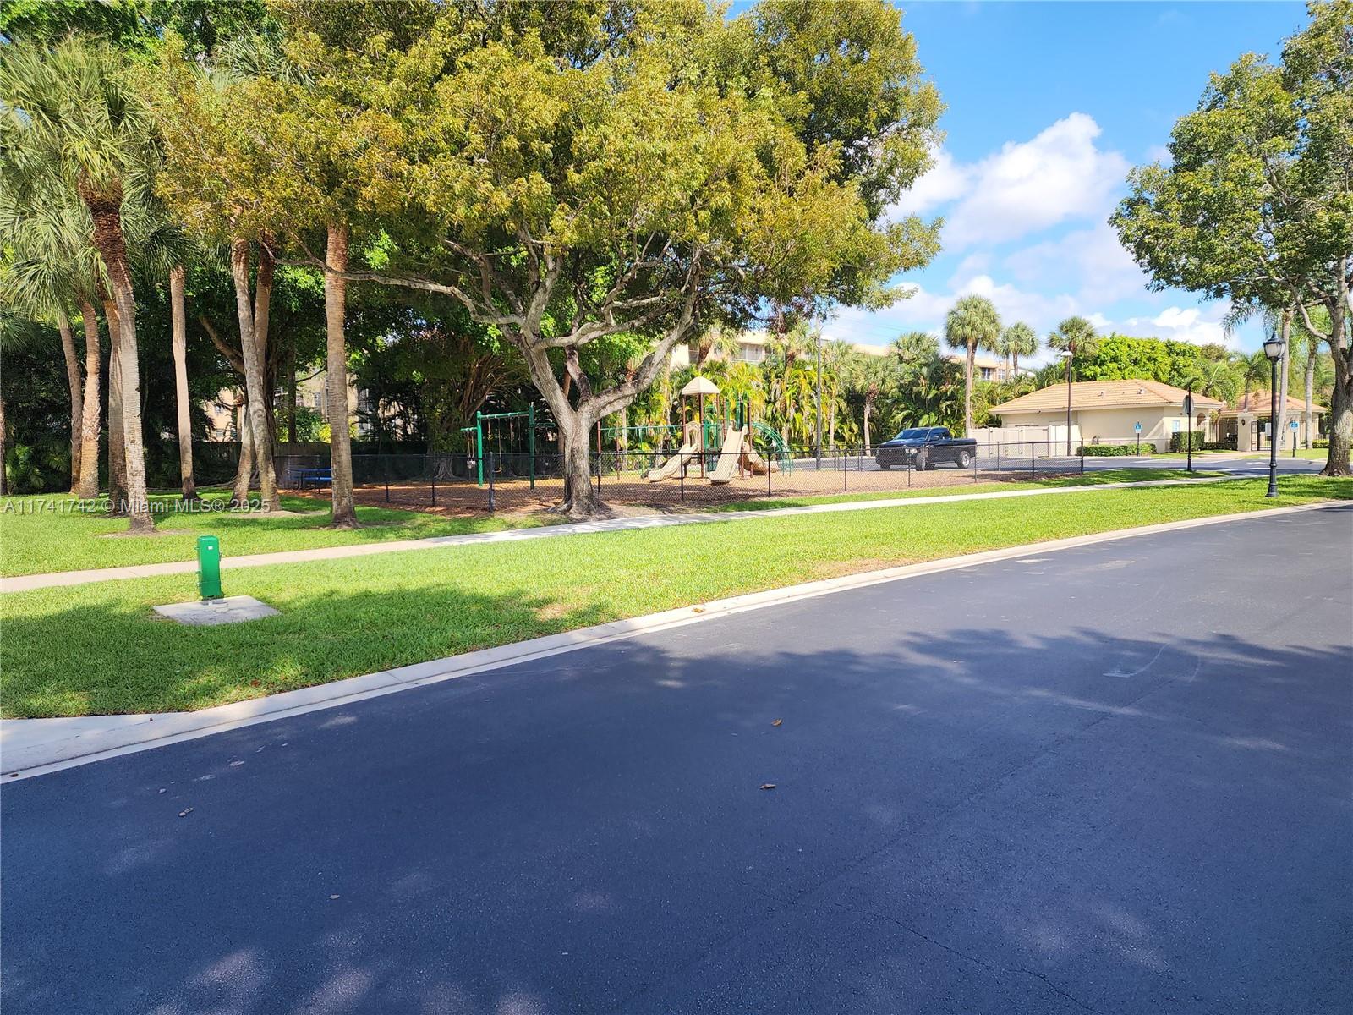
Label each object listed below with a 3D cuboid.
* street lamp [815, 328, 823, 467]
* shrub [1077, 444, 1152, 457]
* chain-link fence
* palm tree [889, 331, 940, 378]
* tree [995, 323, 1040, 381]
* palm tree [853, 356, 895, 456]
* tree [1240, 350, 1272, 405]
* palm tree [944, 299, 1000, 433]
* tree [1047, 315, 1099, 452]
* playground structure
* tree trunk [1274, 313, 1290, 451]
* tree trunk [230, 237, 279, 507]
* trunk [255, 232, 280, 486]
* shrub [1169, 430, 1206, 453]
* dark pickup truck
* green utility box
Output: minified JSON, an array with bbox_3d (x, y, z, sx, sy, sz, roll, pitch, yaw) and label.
[{"bbox_3d":[6.927,-5.279,43.800,0.350,6.800,0.350,-1,4,0],"label":"street lamp"},{"bbox_3d":[24.397,-3.145,50.000,3.900,0.680,0.950,2,5,45],"label":"shrub"},{"bbox_3d":[0.725,-1.464,33.672,24.500,1.400,16.500,-3,4,-37],"label":"chain-link fence"},{"bbox_3d":[16.173,-7.746,61.000,3.200,8.300,3.200,-1,3,0],"label":"palm tree"},{"bbox_3d":[27.302,-9.651,72.000,3.200,10.300,3.200,-1,3,0],"label":"tree"},{"bbox_3d":[13.596,-7.108,62.000,3.100,7.000,3.100,-1,4,0],"label":"palm tree"},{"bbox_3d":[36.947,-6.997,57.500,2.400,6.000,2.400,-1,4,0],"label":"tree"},{"bbox_3d":[19.975,-9.073,61.000,3.900,10.600,3.900,-1,4,0],"label":"palm tree"},{"bbox_3d":[28.660,-8.865,65.000,3.700,9.600,3.700,-1,3,0],"label":"tree"},{"bbox_3d":[1.541,-3.139,35.058,5.800,4.100,4.600,-1,4,0],"label":"playground structure"},{"bbox_3d":[38.032,-7.872,56.500,0.650,8.600,0.600,-1,4,0],"label":"tree trunk"},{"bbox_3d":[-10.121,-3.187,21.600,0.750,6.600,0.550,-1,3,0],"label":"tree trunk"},{"bbox_3d":[-11.146,-3.859,24.400,0.650,6.800,0.550,-1,4,0],"label":"trunk"},{"bbox_3d":[29.023,-3.718,51.000,1.600,1.200,1.400,2,4,40],"label":"shrub"},{"bbox_3d":[11.833,-2.787,42.326,5.700,1.920,2.000,-5,6,-44],"label":"dark pickup truck"},{"bbox_3d":[-4.880,0.630,9.400,0.220,0.670,0.200,-3,4,-36],"label":"green utility box"}]

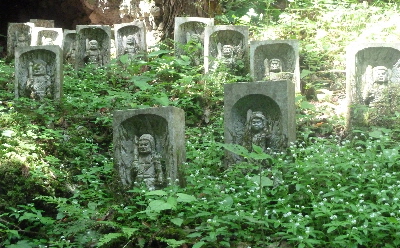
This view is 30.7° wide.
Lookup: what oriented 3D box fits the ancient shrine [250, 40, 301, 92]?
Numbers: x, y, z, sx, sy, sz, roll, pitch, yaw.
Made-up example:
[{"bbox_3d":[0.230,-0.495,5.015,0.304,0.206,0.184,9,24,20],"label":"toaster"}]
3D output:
[{"bbox_3d":[0.674,-0.454,6.558,0.420,0.560,0.180,-1,-5,7],"label":"ancient shrine"}]

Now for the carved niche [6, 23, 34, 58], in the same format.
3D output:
[{"bbox_3d":[-2.922,-1.357,11.970,0.420,0.560,0.180,0,-5,2],"label":"carved niche"}]

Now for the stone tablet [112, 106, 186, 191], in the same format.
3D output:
[{"bbox_3d":[-0.311,0.193,4.551,0.420,0.560,0.180,-2,-5,21],"label":"stone tablet"}]

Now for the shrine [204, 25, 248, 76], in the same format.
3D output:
[{"bbox_3d":[0.262,-0.660,7.168,0.420,0.560,0.180,0,-5,0],"label":"shrine"}]

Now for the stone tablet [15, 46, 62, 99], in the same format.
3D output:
[{"bbox_3d":[-1.508,-0.441,6.873,0.420,0.560,0.180,0,-5,2],"label":"stone tablet"}]

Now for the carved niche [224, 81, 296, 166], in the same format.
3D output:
[{"bbox_3d":[0.388,0.018,4.721,0.420,0.560,0.180,-2,-5,22],"label":"carved niche"}]

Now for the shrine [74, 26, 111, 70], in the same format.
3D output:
[{"bbox_3d":[-1.380,-0.988,9.515,0.420,0.560,0.180,0,-5,3],"label":"shrine"}]

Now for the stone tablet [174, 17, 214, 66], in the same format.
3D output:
[{"bbox_3d":[-0.064,-0.848,7.874,0.420,0.560,0.180,0,-5,-4],"label":"stone tablet"}]

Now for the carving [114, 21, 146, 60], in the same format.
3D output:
[{"bbox_3d":[-0.979,-1.132,10.342,0.420,0.560,0.180,-1,-5,9],"label":"carving"}]

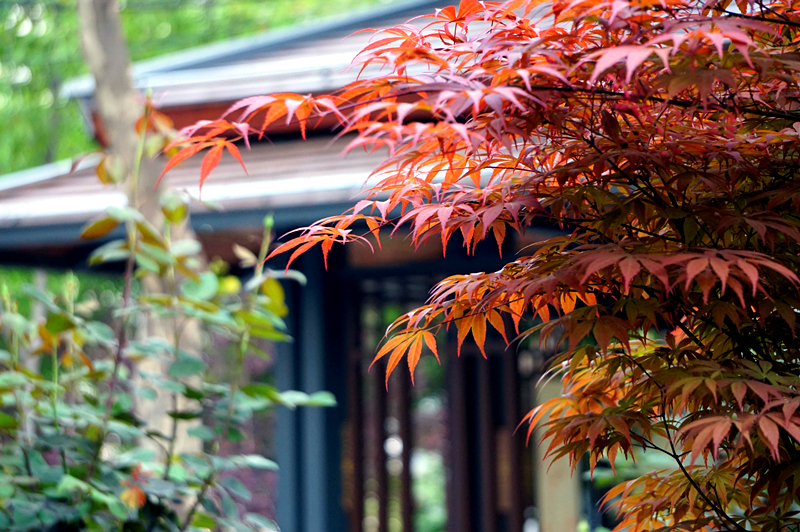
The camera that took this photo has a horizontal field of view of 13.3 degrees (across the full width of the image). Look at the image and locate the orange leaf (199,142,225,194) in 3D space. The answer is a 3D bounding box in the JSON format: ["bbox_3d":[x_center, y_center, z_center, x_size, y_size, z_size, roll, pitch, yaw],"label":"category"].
[{"bbox_3d":[-0.177,-0.091,3.200,0.020,0.054,0.012,19,-13,5],"label":"orange leaf"}]

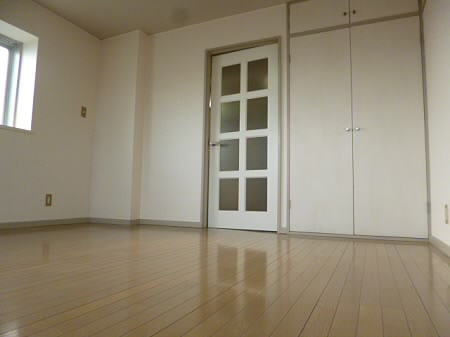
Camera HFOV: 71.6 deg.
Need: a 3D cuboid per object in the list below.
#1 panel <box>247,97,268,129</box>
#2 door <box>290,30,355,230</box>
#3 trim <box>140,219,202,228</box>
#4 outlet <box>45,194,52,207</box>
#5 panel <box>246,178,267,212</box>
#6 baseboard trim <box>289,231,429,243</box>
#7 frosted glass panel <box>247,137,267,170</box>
[{"bbox_3d":[0.336,-0.560,3.200,0.223,0.332,0.015,-2,-6,26],"label":"panel"},{"bbox_3d":[0.880,-0.352,2.879,0.550,1.873,0.030,-1,-6,24],"label":"door"},{"bbox_3d":[-0.615,0.608,3.431,0.826,0.056,0.012,-1,-6,24],"label":"trim"},{"bbox_3d":[-1.765,0.321,3.130,0.010,0.122,0.072,-1,-6,24],"label":"outlet"},{"bbox_3d":[0.318,0.262,3.121,0.223,0.332,0.015,-2,-6,26],"label":"panel"},{"bbox_3d":[1.102,0.584,2.670,1.098,0.029,0.020,-1,-6,24],"label":"baseboard trim"},{"bbox_3d":[0.326,-0.150,3.161,0.223,0.332,0.015,-2,-6,26],"label":"frosted glass panel"}]

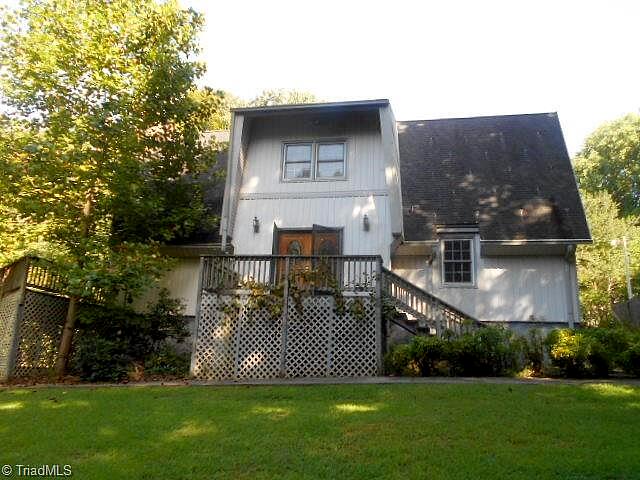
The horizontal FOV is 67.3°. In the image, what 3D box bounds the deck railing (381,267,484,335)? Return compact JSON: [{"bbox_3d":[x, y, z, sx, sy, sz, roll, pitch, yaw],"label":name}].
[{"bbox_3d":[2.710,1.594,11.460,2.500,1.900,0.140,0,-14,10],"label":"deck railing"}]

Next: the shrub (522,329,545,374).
[{"bbox_3d":[4.981,2.603,11.221,0.460,1.050,0.460,0,-14,10],"label":"shrub"}]

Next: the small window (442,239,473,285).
[{"bbox_3d":[4.029,0.615,14.029,0.870,1.370,0.120,0,-14,10],"label":"small window"}]

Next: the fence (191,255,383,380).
[{"bbox_3d":[-0.854,1.875,12.027,4.780,3.040,0.180,0,-14,10],"label":"fence"}]

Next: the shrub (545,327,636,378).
[{"bbox_3d":[6.258,2.618,11.146,1.850,1.150,1.250,0,-14,10],"label":"shrub"}]

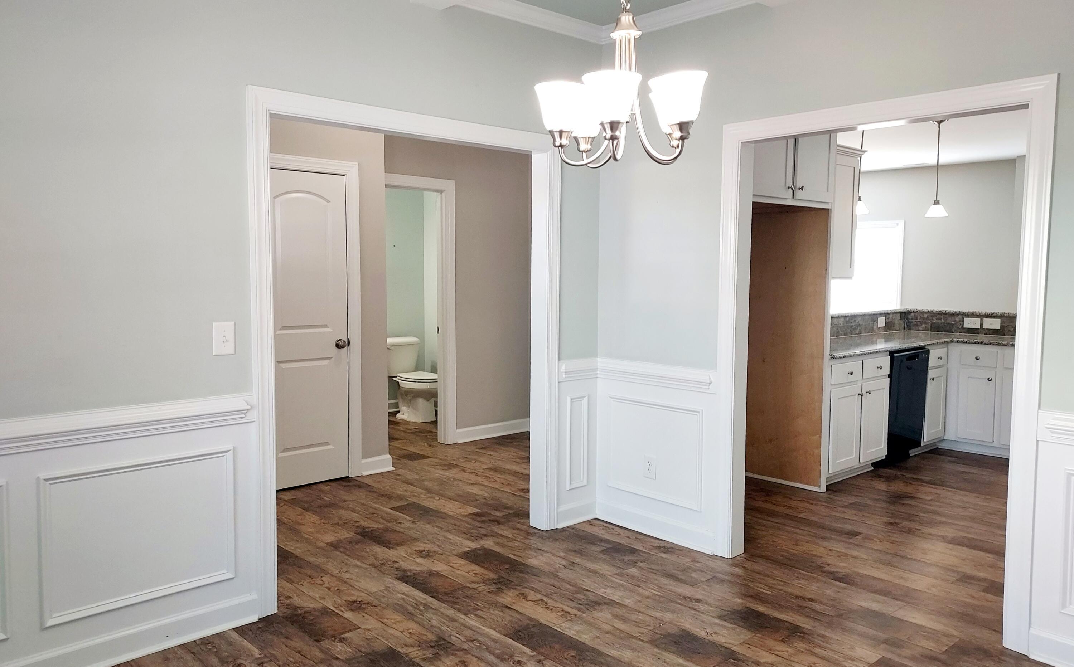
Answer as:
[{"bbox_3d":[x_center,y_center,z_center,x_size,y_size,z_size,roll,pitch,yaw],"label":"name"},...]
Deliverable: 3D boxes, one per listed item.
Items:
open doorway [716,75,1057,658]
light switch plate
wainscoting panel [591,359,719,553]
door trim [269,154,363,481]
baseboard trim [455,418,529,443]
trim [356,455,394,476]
[{"bbox_3d":[1.388,0.099,3.195,0.121,2.095,1.352,-4,6,-42],"label":"open doorway"},{"bbox_3d":[-1.195,0.021,2.850,0.081,0.125,0.014,-4,6,-42],"label":"light switch plate"},{"bbox_3d":[0.608,0.624,3.997,0.039,0.918,0.818,-4,6,-42],"label":"wainscoting panel"},{"bbox_3d":[-1.511,-0.062,4.835,0.791,2.139,0.039,-4,6,-42],"label":"door trim"},{"bbox_3d":[-0.369,0.838,6.433,0.778,0.115,0.025,-4,6,-42],"label":"baseboard trim"},{"bbox_3d":[-1.128,0.920,5.259,0.254,0.120,0.025,-4,6,-42],"label":"trim"}]

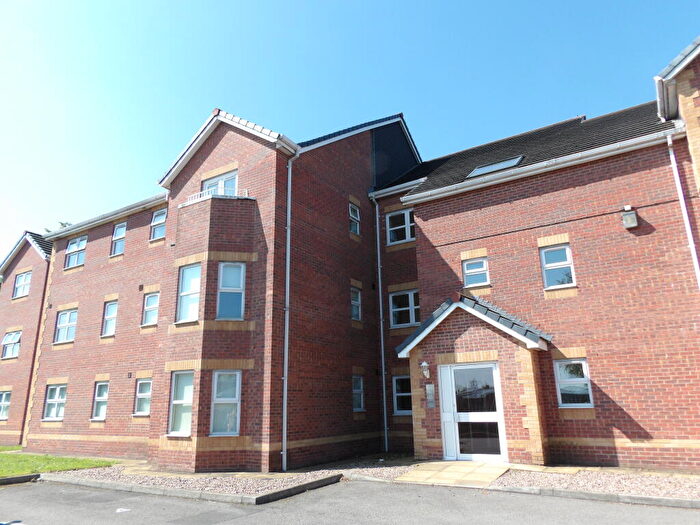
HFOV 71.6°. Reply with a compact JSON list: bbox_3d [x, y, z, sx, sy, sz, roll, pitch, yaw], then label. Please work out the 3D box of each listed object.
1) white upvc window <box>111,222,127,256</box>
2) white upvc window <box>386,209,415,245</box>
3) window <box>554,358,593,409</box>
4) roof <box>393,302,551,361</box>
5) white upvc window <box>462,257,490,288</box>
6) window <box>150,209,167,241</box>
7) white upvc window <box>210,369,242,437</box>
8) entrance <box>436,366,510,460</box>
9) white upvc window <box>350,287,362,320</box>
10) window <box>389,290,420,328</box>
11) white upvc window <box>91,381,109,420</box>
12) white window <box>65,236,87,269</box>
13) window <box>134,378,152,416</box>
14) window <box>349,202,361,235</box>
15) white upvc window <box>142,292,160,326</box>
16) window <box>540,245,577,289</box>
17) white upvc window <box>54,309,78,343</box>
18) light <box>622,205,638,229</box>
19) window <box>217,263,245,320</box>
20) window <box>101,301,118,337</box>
[{"bbox_3d":[-8.023,-0.792,16.907,0.798,1.201,0.130,-11,-19,30],"label":"white upvc window"},{"bbox_3d":[1.871,-1.227,16.087,1.500,1.186,0.120,-11,-19,30],"label":"white upvc window"},{"bbox_3d":[4.846,2.619,10.547,0.686,1.034,0.120,-11,-19,30],"label":"window"},{"bbox_3d":[2.785,1.463,11.457,3.380,1.400,1.150,-11,-19,30],"label":"roof"},{"bbox_3d":[3.196,0.274,12.293,0.680,0.750,0.120,-11,-19,30],"label":"white upvc window"},{"bbox_3d":[-6.234,-1.229,15.873,0.780,1.030,0.160,-11,-19,30],"label":"window"},{"bbox_3d":[-2.856,3.214,11.161,0.660,1.460,0.120,2,-16,-11],"label":"white upvc window"},{"bbox_3d":[2.694,3.298,10.775,1.420,2.080,0.120,-11,-19,30],"label":"entrance"},{"bbox_3d":[0.172,1.265,14.830,0.120,1.029,0.688,-11,-19,30],"label":"white upvc window"},{"bbox_3d":[1.937,1.448,15.304,1.500,1.150,0.120,-11,-19,30],"label":"window"},{"bbox_3d":[-7.889,4.388,15.385,0.798,1.215,0.120,-11,-19,30],"label":"white upvc window"},{"bbox_3d":[-10.244,-0.377,18.212,1.339,1.198,0.130,-11,-19,30],"label":"white window"},{"bbox_3d":[-6.094,3.972,14.353,0.783,1.037,0.120,-11,-19,30],"label":"window"},{"bbox_3d":[0.123,-1.384,15.631,0.130,0.984,0.688,-11,-19,30],"label":"window"},{"bbox_3d":[-6.166,1.451,15.097,0.791,1.059,0.120,-11,-19,30],"label":"white upvc window"},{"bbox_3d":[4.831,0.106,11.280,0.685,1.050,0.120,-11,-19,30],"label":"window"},{"bbox_3d":[-10.201,2.301,17.487,1.380,1.210,0.120,-11,-19,30],"label":"white upvc window"},{"bbox_3d":[6.087,-0.991,10.571,0.260,0.530,0.200,-11,-19,30],"label":"light"},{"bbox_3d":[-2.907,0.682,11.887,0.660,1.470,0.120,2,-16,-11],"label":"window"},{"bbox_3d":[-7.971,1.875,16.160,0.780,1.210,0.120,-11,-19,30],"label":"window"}]

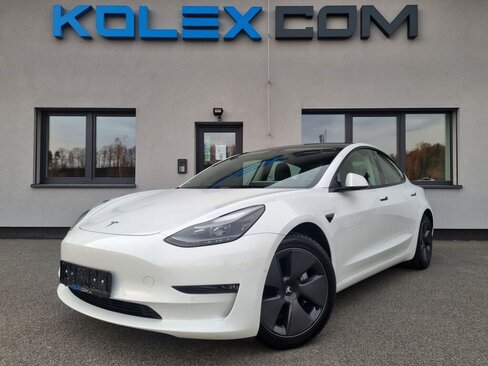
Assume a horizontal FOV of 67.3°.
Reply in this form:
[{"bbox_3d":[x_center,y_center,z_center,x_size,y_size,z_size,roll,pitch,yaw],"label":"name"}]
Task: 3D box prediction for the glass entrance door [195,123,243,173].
[{"bbox_3d":[-0.499,-0.080,7.239,0.947,2.220,0.110,0,-2,0],"label":"glass entrance door"}]

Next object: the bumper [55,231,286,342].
[{"bbox_3d":[-0.700,0.524,2.281,1.830,0.520,0.630,-1,-2,39],"label":"bumper"}]

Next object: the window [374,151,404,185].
[{"bbox_3d":[1.460,-0.135,3.709,0.100,0.380,0.850,-20,-14,37],"label":"window"}]

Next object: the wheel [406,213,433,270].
[{"bbox_3d":[2.064,0.697,4.408,0.235,0.665,0.665,-1,-2,39],"label":"wheel"}]

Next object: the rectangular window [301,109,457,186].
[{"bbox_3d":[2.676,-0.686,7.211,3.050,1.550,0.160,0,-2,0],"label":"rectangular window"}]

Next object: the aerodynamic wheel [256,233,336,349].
[{"bbox_3d":[0.232,0.621,2.171,0.665,0.665,0.235,1,-2,-26],"label":"aerodynamic wheel"}]

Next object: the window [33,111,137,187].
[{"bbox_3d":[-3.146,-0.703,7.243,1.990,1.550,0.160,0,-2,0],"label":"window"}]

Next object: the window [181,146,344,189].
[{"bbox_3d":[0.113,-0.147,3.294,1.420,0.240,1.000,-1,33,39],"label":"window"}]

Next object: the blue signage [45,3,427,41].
[{"bbox_3d":[-0.172,-3.128,7.153,7.080,0.630,0.140,0,-2,0],"label":"blue signage"}]

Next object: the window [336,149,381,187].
[{"bbox_3d":[0.951,-0.151,3.079,0.100,0.390,1.120,-20,-14,37],"label":"window"}]

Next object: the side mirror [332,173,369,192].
[{"bbox_3d":[0.756,-0.002,2.575,0.220,0.135,0.200,-1,-2,39],"label":"side mirror"}]

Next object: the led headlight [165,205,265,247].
[{"bbox_3d":[-0.116,0.222,1.898,0.350,0.210,0.480,-1,-2,39],"label":"led headlight"}]

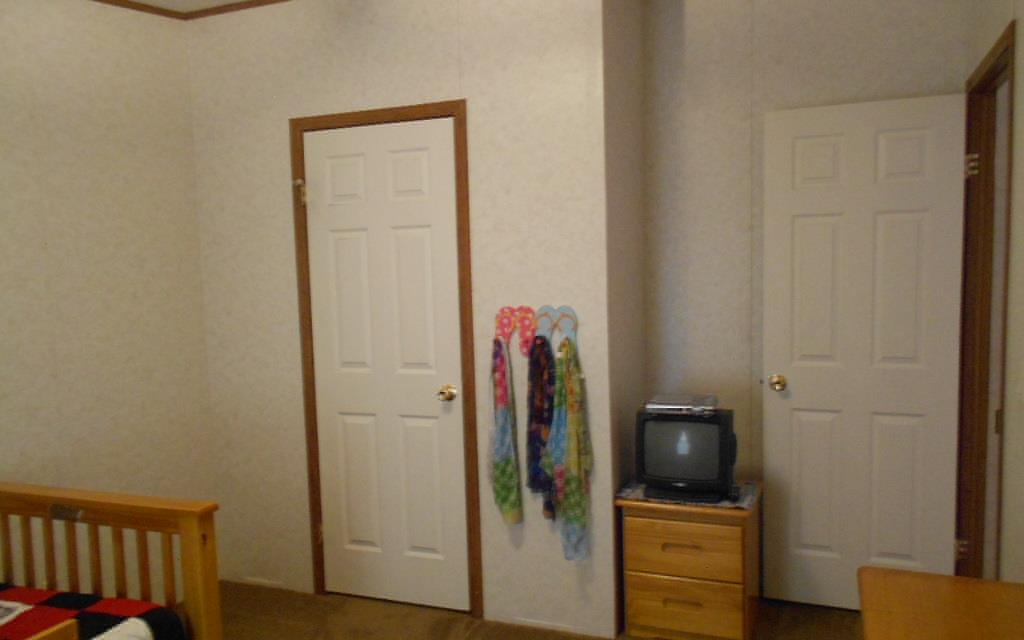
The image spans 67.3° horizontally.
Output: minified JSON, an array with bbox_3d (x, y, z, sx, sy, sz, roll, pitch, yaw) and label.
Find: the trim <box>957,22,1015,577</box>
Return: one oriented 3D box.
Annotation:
[{"bbox_3d":[1.625,0.172,2.586,0.093,2.081,0.823,0,5,22],"label":"trim"}]

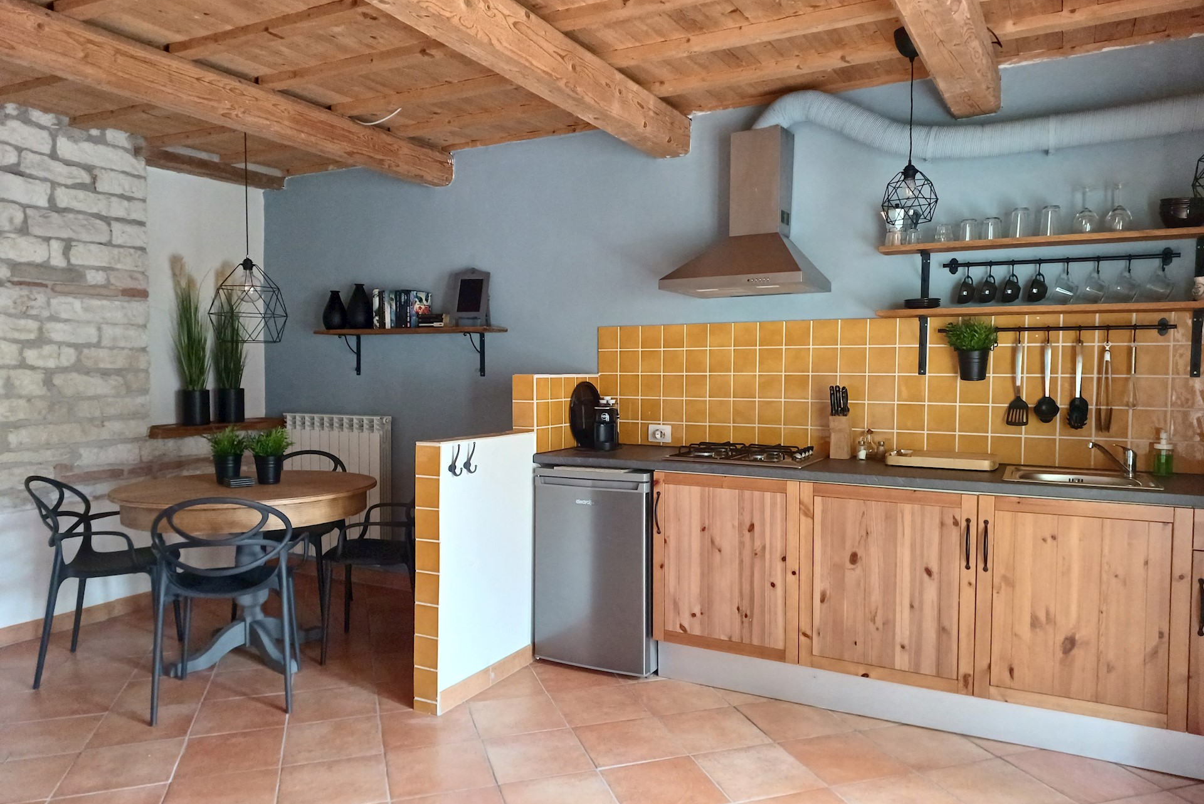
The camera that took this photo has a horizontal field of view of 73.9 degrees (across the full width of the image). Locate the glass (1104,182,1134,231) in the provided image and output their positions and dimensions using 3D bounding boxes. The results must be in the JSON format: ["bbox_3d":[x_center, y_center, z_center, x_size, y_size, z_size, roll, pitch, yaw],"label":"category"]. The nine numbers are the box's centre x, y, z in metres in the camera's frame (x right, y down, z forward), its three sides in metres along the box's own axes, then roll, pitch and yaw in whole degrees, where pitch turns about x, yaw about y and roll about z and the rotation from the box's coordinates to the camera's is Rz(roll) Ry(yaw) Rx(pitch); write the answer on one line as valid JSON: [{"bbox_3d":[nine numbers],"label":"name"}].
[{"bbox_3d":[1.886,-0.707,2.912,0.085,0.177,0.085,1,2,28],"label":"glass"}]

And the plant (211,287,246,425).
[{"bbox_3d":[-2.242,-0.313,4.808,0.190,0.870,0.190,1,2,27],"label":"plant"}]

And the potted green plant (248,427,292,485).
[{"bbox_3d":[-1.504,0.241,3.620,0.177,0.253,0.177,0,2,-23],"label":"potted green plant"}]

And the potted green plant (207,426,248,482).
[{"bbox_3d":[-1.703,0.241,3.637,0.163,0.256,0.163,-1,2,-25],"label":"potted green plant"}]

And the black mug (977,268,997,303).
[{"bbox_3d":[1.548,-0.447,3.191,0.056,0.113,0.090,19,10,26],"label":"black mug"}]

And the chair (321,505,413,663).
[{"bbox_3d":[-1.008,0.731,3.738,0.510,0.830,0.560,0,2,-5],"label":"chair"}]

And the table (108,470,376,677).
[{"bbox_3d":[-1.589,0.753,3.601,1.095,0.763,1.095,0,2,0],"label":"table"}]

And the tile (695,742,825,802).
[{"bbox_3d":[0.497,1.188,2.565,0.316,0.010,0.316,0,2,-18],"label":"tile"}]

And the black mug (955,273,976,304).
[{"bbox_3d":[1.477,-0.448,3.229,0.056,0.113,0.090,19,10,26],"label":"black mug"}]

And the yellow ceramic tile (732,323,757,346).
[{"bbox_3d":[0.668,-0.311,3.717,0.115,0.113,0.010,1,2,28],"label":"yellow ceramic tile"}]

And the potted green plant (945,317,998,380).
[{"bbox_3d":[1.449,-0.205,3.140,0.190,0.250,0.190,1,2,28],"label":"potted green plant"}]

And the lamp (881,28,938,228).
[{"bbox_3d":[1.142,-1.009,2.953,0.200,0.697,0.200,1,2,28],"label":"lamp"}]

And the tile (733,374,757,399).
[{"bbox_3d":[0.671,-0.073,3.738,0.118,0.118,0.010,1,2,27],"label":"tile"}]

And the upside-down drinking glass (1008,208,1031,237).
[{"bbox_3d":[1.608,-0.681,3.069,0.080,0.123,0.080,1,2,28],"label":"upside-down drinking glass"}]

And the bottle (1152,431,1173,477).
[{"bbox_3d":[2.018,0.182,2.875,0.056,0.159,0.059,2,2,32],"label":"bottle"}]

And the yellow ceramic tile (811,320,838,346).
[{"bbox_3d":[0.993,-0.307,3.559,0.117,0.117,0.009,1,2,28],"label":"yellow ceramic tile"}]

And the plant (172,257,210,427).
[{"bbox_3d":[-2.357,-0.348,4.584,0.200,0.950,0.200,1,2,27],"label":"plant"}]

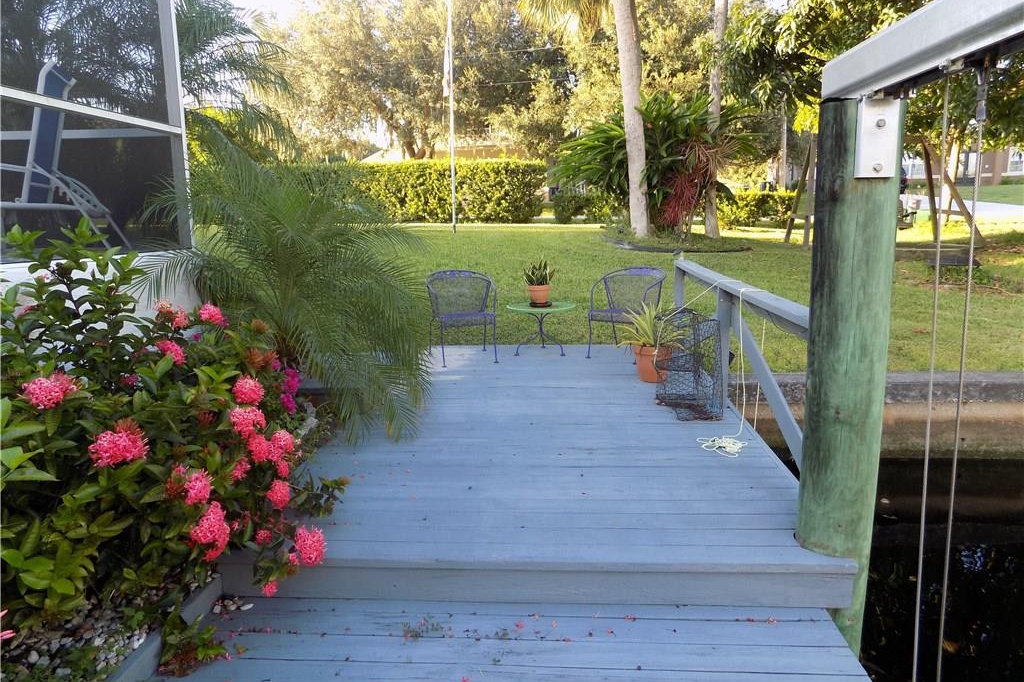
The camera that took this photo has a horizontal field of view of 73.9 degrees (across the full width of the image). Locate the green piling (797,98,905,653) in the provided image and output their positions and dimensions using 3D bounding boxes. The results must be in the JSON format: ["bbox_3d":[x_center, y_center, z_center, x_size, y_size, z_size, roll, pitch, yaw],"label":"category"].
[{"bbox_3d":[1.268,0.290,2.620,0.268,2.320,0.268,-1,10,4],"label":"green piling"}]

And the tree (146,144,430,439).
[{"bbox_3d":[-1.482,-0.422,4.981,1.850,1.850,1.850,-1,10,4],"label":"tree"}]

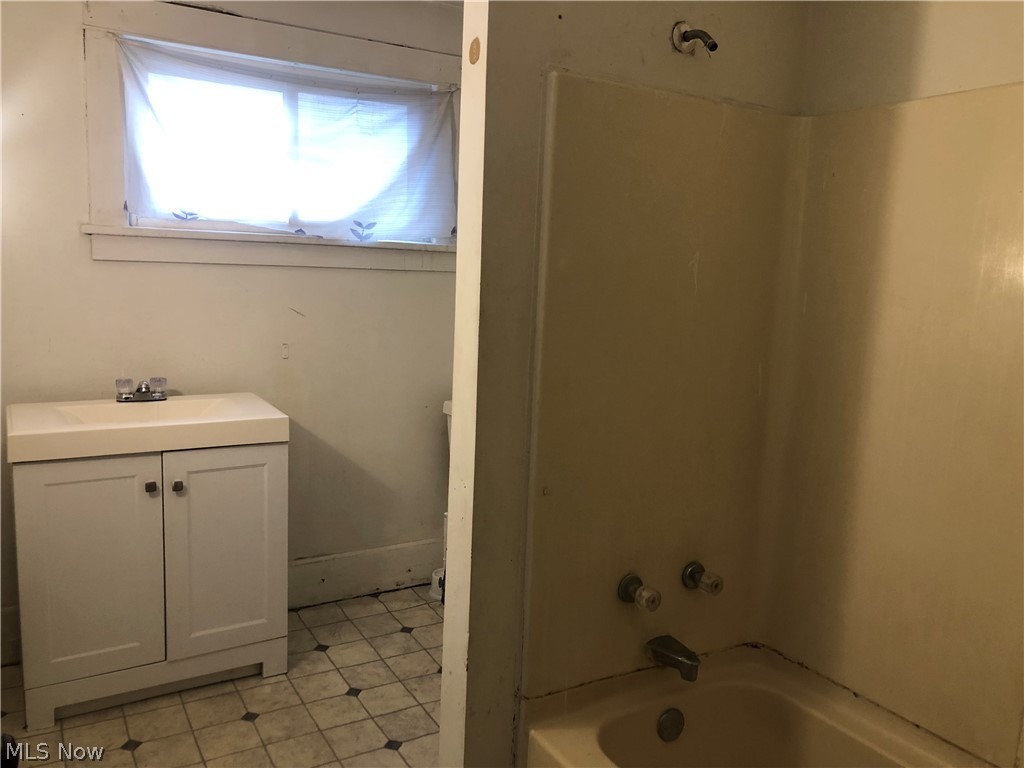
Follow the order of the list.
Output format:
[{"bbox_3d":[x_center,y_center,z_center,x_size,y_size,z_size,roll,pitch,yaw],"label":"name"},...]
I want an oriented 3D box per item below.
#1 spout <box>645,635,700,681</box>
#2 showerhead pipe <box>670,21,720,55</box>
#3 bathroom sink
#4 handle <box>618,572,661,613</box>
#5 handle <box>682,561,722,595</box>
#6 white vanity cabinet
[{"bbox_3d":[0.412,0.703,2.105,0.066,0.067,0.141,-3,10,-30],"label":"spout"},{"bbox_3d":[0.426,-0.786,1.871,0.071,0.084,0.119,-3,10,-30],"label":"showerhead pipe"},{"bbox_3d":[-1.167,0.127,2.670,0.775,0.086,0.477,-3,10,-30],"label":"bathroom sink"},{"bbox_3d":[0.322,0.521,2.052,0.075,0.074,0.089,-3,10,-30],"label":"handle"},{"bbox_3d":[0.503,0.514,2.158,0.074,0.074,0.087,-3,10,-30],"label":"handle"},{"bbox_3d":[-1.184,0.562,2.741,0.760,0.801,0.467,-3,10,-30],"label":"white vanity cabinet"}]

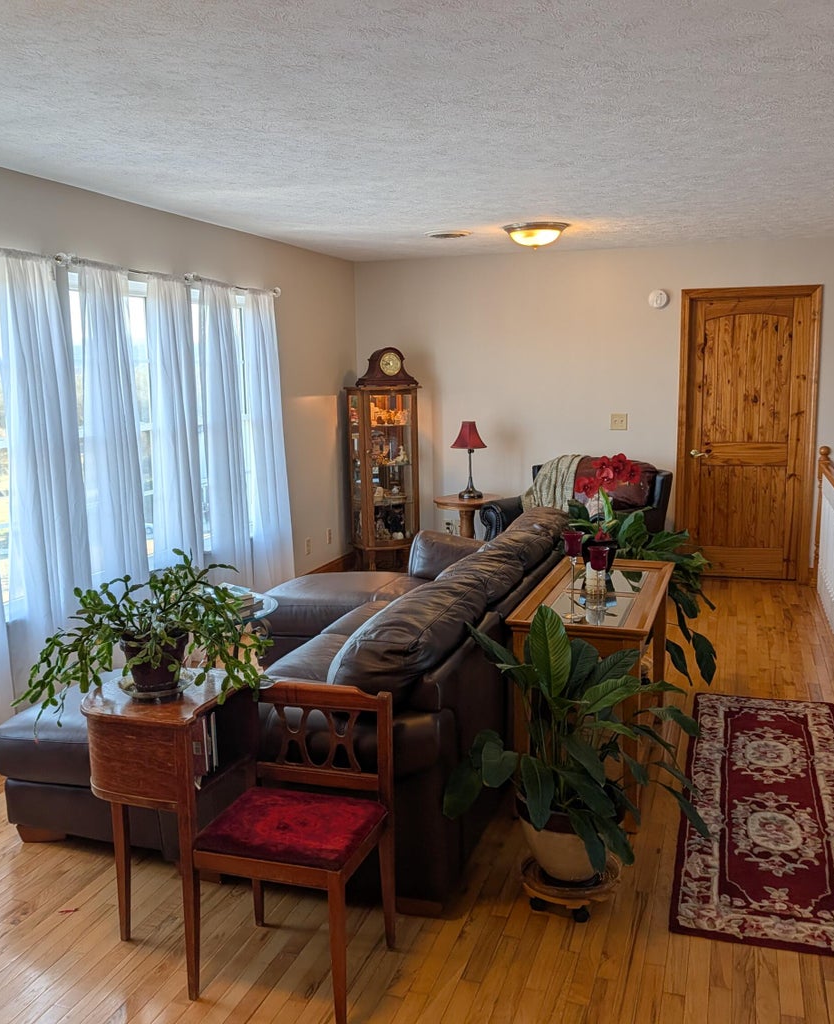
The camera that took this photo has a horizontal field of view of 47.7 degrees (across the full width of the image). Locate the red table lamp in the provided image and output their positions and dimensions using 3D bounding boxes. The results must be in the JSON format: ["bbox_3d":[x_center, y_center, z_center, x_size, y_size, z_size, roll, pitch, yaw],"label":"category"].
[{"bbox_3d":[0.400,-0.384,7.058,0.265,0.575,0.265,2,10,18],"label":"red table lamp"}]

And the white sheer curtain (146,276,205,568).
[{"bbox_3d":[-1.271,-0.191,5.044,0.130,2.050,0.510,2,10,18],"label":"white sheer curtain"}]

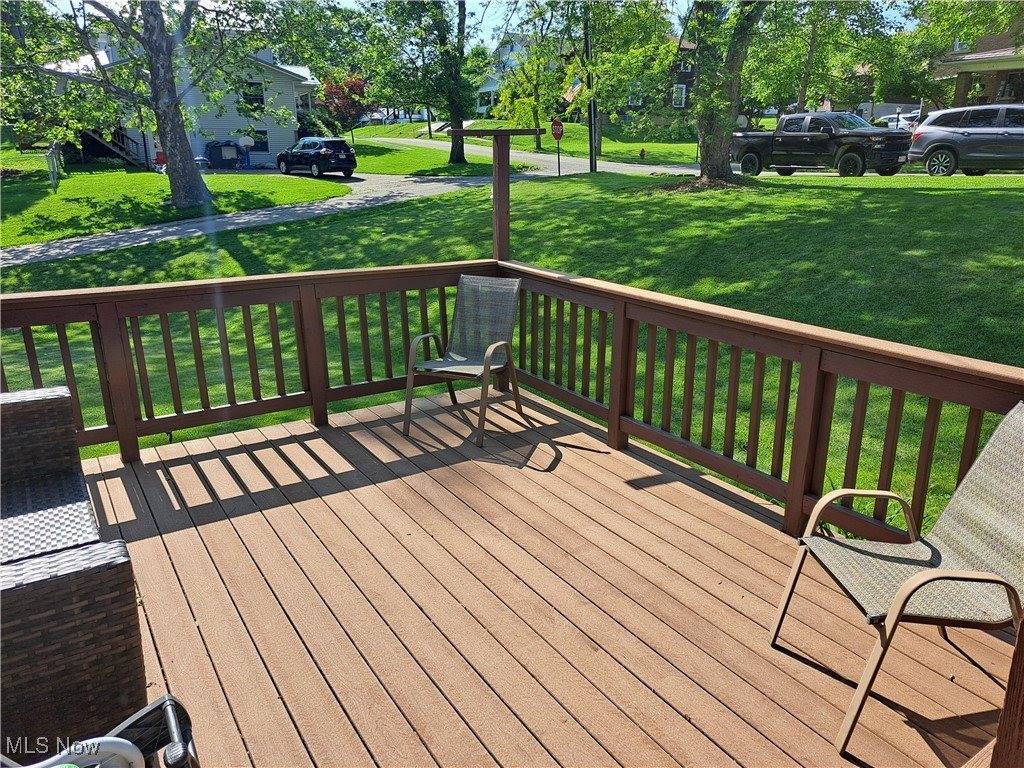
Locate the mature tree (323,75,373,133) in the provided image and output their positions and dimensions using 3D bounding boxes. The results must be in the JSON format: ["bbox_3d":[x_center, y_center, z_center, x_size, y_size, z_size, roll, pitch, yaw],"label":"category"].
[{"bbox_3d":[-10.000,-16.450,43.022,3.200,3.900,3.200,0,18,0],"label":"mature tree"}]

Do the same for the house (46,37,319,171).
[{"bbox_3d":[-19.000,-17.296,44.009,13.500,7.600,10.500,-2,18,-8],"label":"house"}]

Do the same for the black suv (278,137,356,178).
[{"bbox_3d":[-8.910,-10.280,32.252,4.650,1.700,1.840,16,24,40],"label":"black suv"}]

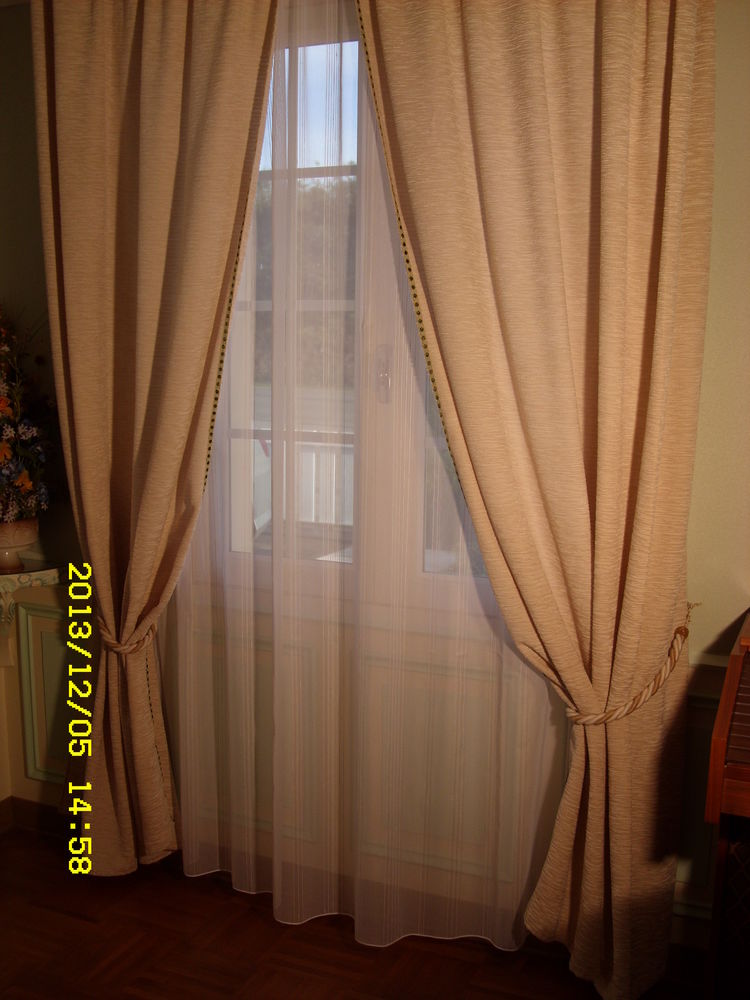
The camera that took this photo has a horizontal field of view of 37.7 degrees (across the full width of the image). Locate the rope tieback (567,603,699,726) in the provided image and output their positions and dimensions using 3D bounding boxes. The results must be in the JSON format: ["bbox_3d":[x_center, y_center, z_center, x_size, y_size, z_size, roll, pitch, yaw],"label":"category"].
[{"bbox_3d":[0.560,0.363,2.423,0.270,0.270,0.140,5,10,24],"label":"rope tieback"}]

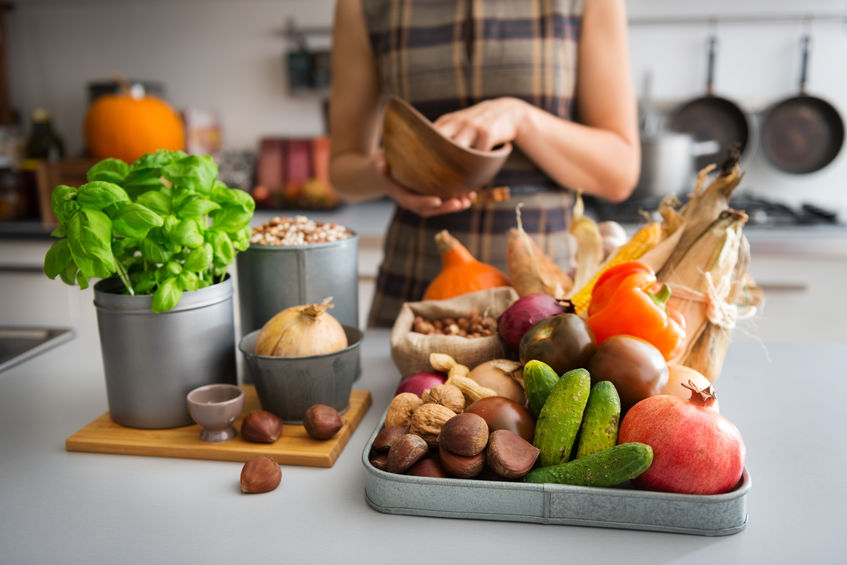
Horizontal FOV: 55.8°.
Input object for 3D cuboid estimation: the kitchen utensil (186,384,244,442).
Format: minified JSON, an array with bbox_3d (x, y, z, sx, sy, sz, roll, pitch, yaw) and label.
[{"bbox_3d":[-0.186,0.121,0.725,0.050,0.037,0.050,-1,13,0],"label":"kitchen utensil"}]

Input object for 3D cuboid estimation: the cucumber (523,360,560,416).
[{"bbox_3d":[0.111,0.111,0.705,0.033,0.033,0.095,-3,45,-8],"label":"cucumber"}]

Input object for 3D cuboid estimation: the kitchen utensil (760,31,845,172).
[{"bbox_3d":[1.289,-0.605,2.720,0.285,0.465,0.060,0,10,6],"label":"kitchen utensil"}]

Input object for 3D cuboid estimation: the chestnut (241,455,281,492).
[{"bbox_3d":[-0.127,0.151,0.629,0.033,0.029,0.029,0,10,6],"label":"chestnut"}]

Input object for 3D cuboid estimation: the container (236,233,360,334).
[{"bbox_3d":[-0.140,0.025,0.922,0.137,0.156,0.137,-1,13,0],"label":"container"}]

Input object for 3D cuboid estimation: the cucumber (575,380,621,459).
[{"bbox_3d":[0.142,0.117,0.661,0.031,0.031,0.096,19,44,2],"label":"cucumber"}]

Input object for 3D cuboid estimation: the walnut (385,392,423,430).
[{"bbox_3d":[-0.018,0.115,0.705,0.036,0.034,0.035,0,10,6],"label":"walnut"}]

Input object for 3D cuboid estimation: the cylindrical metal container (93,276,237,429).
[{"bbox_3d":[-0.248,0.065,0.791,0.131,0.123,0.131,-1,10,0],"label":"cylindrical metal container"}]

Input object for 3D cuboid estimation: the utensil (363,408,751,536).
[{"bbox_3d":[0.109,0.136,0.690,0.291,0.032,0.235,1,13,10],"label":"utensil"}]

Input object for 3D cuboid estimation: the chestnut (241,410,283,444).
[{"bbox_3d":[-0.143,0.129,0.709,0.036,0.027,0.032,-1,13,0],"label":"chestnut"}]

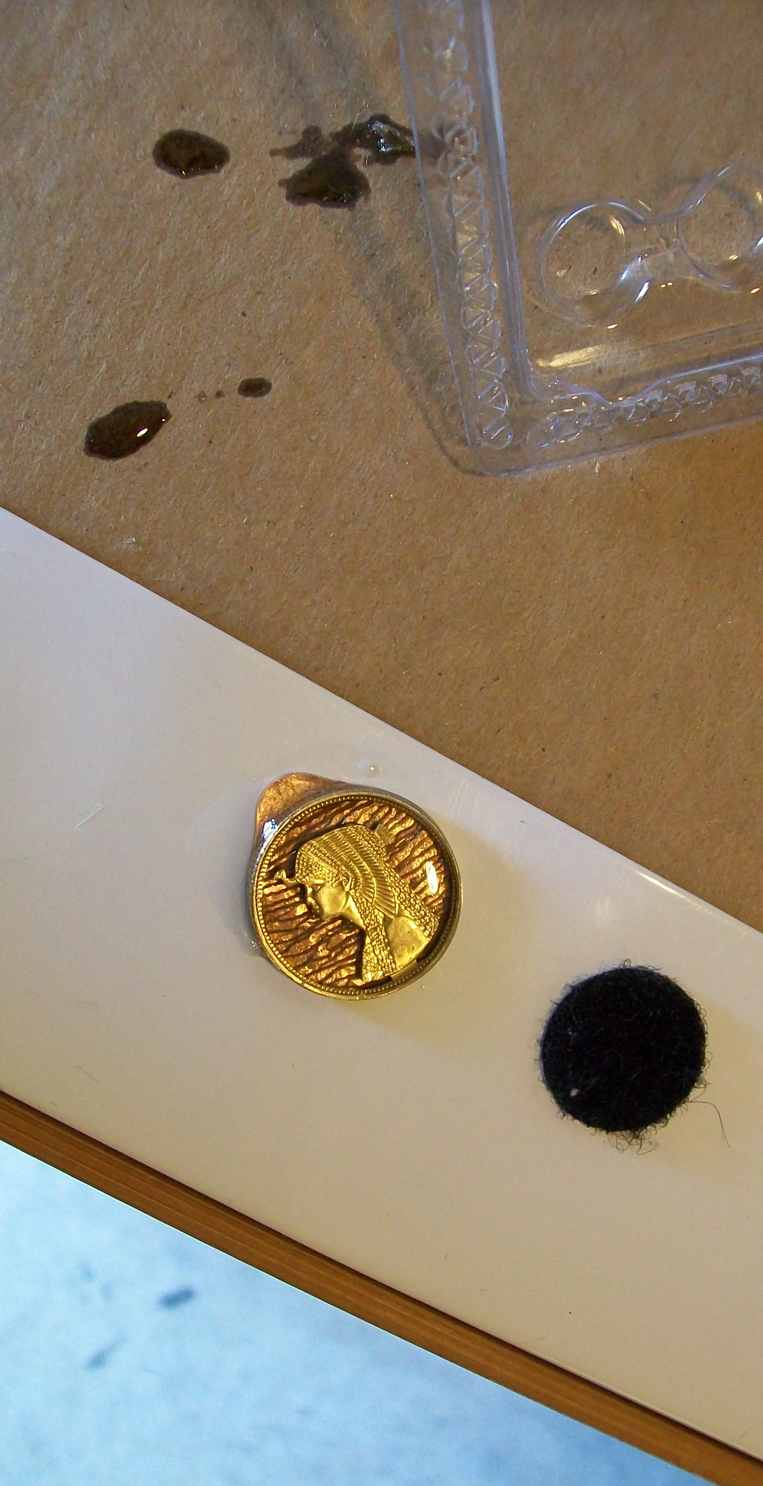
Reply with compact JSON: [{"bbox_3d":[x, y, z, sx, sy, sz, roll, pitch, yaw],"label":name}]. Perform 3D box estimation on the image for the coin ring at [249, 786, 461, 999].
[{"bbox_3d":[-0.003,0.017,0.182,0.025,0.004,0.027,0,93,-7],"label":"coin ring"}]

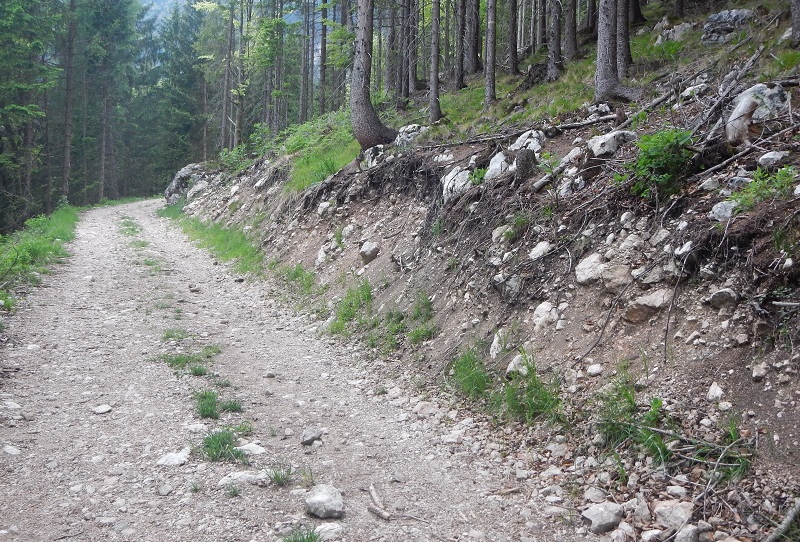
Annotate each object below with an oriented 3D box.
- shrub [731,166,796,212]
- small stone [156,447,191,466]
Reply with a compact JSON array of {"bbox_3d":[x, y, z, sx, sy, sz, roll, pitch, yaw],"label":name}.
[{"bbox_3d":[2.337,-0.530,5.350,0.420,0.280,0.340,1,2,0],"label":"shrub"},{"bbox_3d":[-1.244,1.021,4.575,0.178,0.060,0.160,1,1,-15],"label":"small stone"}]

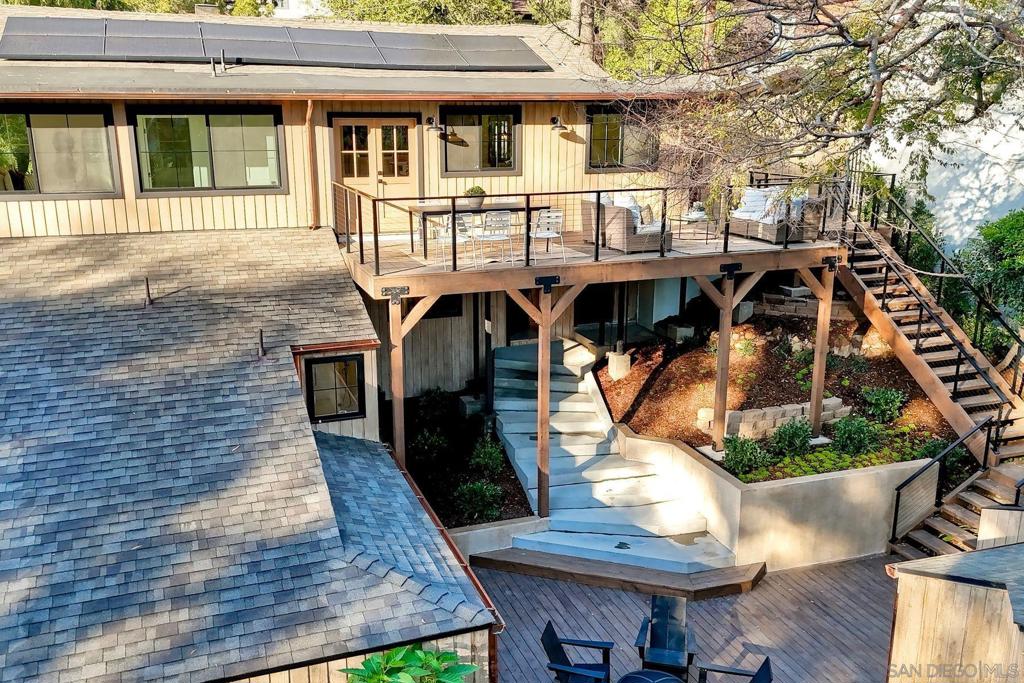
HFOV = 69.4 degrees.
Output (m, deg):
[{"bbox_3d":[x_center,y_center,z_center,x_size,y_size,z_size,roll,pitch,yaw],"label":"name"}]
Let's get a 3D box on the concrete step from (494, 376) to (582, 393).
[{"bbox_3d":[0.558,0.858,15.371,1.720,0.200,0.420,2,16,9],"label":"concrete step"}]

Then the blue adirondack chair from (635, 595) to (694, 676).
[{"bbox_3d":[2.016,3.879,9.677,0.760,0.890,0.760,3,16,12],"label":"blue adirondack chair"}]

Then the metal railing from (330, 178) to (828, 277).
[{"bbox_3d":[1.368,-2.280,13.099,7.900,1.080,3.500,-5,16,-16],"label":"metal railing"}]

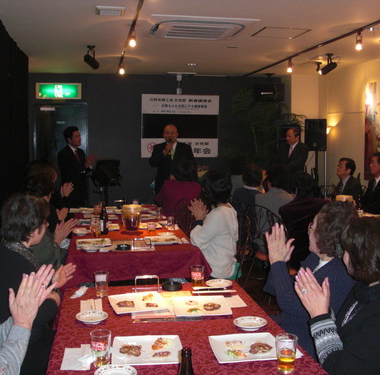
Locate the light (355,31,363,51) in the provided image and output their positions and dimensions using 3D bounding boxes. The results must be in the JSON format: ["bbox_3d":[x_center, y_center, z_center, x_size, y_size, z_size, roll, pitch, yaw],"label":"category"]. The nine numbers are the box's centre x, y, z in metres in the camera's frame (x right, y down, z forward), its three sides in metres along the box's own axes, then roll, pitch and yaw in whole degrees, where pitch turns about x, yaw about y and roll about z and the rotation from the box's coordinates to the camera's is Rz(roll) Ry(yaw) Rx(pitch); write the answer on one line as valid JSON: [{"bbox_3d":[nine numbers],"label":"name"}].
[{"bbox_3d":[1.608,-1.390,4.940,0.060,0.180,0.065,-1,5,-10],"label":"light"}]

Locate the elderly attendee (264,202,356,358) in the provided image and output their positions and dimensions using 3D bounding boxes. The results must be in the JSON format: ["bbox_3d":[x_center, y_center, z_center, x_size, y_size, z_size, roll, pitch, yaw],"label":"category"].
[{"bbox_3d":[0.602,0.699,2.572,0.640,1.262,0.490,1,6,5],"label":"elderly attendee"}]

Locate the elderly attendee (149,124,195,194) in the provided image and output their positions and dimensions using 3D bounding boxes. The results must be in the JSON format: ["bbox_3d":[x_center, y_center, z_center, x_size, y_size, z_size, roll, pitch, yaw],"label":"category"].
[{"bbox_3d":[-0.227,0.078,6.388,0.550,1.693,0.400,0,6,-5],"label":"elderly attendee"}]

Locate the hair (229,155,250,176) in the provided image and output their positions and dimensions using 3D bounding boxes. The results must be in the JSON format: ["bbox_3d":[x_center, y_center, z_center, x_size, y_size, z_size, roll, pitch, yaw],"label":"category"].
[{"bbox_3d":[0.543,-0.236,5.700,0.190,0.220,0.210,-2,6,-24],"label":"hair"}]

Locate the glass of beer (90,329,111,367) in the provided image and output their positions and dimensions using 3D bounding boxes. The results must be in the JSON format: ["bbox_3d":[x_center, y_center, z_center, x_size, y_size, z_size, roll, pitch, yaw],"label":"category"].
[{"bbox_3d":[-0.323,0.585,1.895,0.073,0.116,0.073,0,5,0],"label":"glass of beer"}]

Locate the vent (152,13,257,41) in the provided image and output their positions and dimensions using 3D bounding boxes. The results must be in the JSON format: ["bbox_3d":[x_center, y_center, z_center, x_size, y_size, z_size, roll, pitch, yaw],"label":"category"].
[{"bbox_3d":[0.063,-1.514,4.980,0.950,0.050,0.950,-1,5,-10],"label":"vent"}]

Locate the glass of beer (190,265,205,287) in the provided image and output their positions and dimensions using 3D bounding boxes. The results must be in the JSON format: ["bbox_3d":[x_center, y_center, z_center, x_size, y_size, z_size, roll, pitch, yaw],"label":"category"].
[{"bbox_3d":[0.042,0.494,2.924,0.073,0.109,0.073,0,5,0],"label":"glass of beer"}]

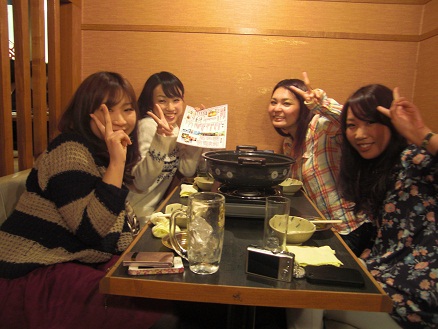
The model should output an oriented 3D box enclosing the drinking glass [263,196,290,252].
[{"bbox_3d":[0.153,0.158,0.935,0.063,0.132,0.063,3,9,2],"label":"drinking glass"}]

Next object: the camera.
[{"bbox_3d":[0.112,0.218,0.777,0.099,0.057,0.023,6,9,20],"label":"camera"}]

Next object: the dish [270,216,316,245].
[{"bbox_3d":[0.207,0.192,0.998,0.134,0.051,0.138,3,9,2],"label":"dish"}]

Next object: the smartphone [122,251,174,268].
[{"bbox_3d":[-0.154,0.216,0.794,0.106,0.013,0.057,2,9,-2],"label":"smartphone"}]

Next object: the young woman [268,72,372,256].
[{"bbox_3d":[0.410,0.234,1.452,0.750,1.220,0.620,-4,11,-35],"label":"young woman"}]

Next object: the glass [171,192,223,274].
[{"bbox_3d":[-0.050,0.153,0.799,0.122,0.165,0.081,3,9,2],"label":"glass"}]

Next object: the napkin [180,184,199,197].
[{"bbox_3d":[-0.125,0.112,1.500,0.078,0.030,0.110,2,9,0],"label":"napkin"}]

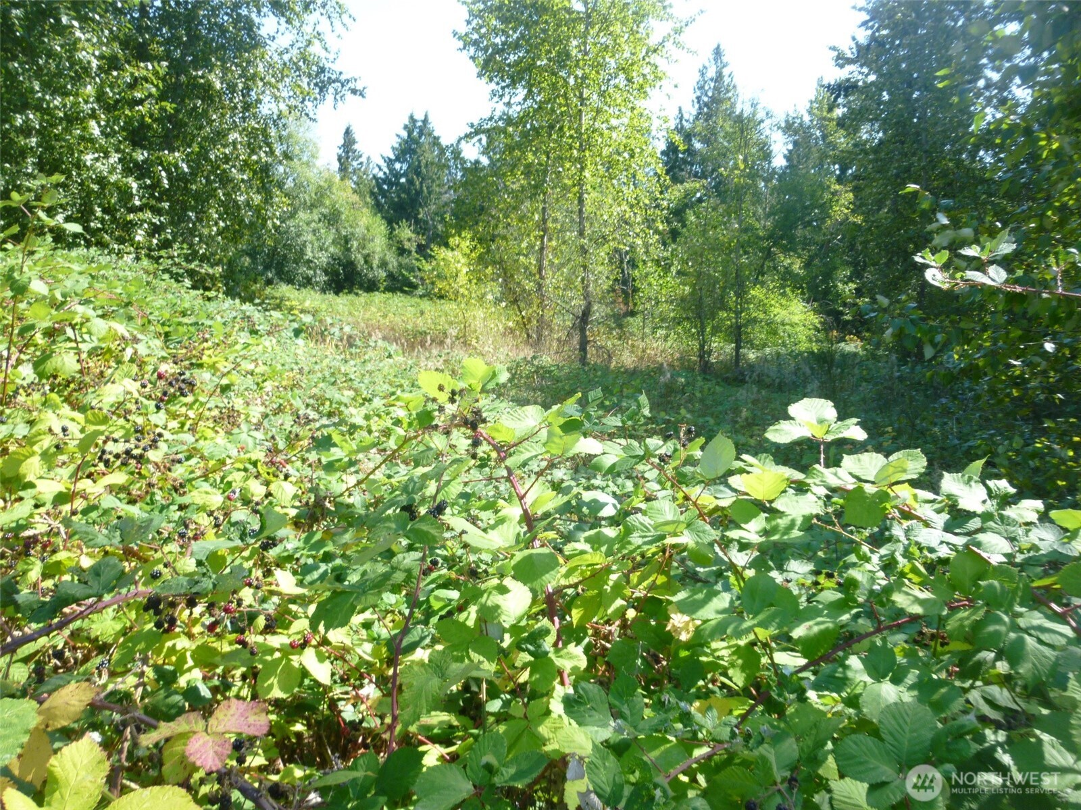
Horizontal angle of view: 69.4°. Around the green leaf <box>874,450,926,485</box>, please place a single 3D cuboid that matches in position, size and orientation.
[{"bbox_3d":[0.599,0.104,1.300,0.082,0.020,0.070,-37,60,-26],"label":"green leaf"}]

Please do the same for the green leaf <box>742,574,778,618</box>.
[{"bbox_3d":[0.329,0.286,1.170,0.054,0.067,0.013,19,-27,10],"label":"green leaf"}]

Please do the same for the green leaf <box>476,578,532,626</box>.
[{"bbox_3d":[-0.053,0.284,1.131,0.081,0.018,0.078,-16,50,-14],"label":"green leaf"}]

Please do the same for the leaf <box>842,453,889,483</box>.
[{"bbox_3d":[0.540,0.104,1.300,0.068,0.016,0.074,-24,51,-22],"label":"leaf"}]

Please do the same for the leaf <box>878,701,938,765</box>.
[{"bbox_3d":[0.461,0.413,0.981,0.066,0.015,0.085,9,51,21],"label":"leaf"}]

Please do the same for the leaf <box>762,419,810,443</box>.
[{"bbox_3d":[0.394,0.042,1.250,0.074,0.018,0.058,2,41,2],"label":"leaf"}]

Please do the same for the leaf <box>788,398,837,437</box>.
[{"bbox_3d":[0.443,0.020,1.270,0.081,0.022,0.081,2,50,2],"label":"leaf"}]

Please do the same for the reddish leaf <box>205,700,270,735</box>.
[{"bbox_3d":[-0.395,0.408,1.021,0.083,0.020,0.060,-4,31,-7],"label":"reddish leaf"}]

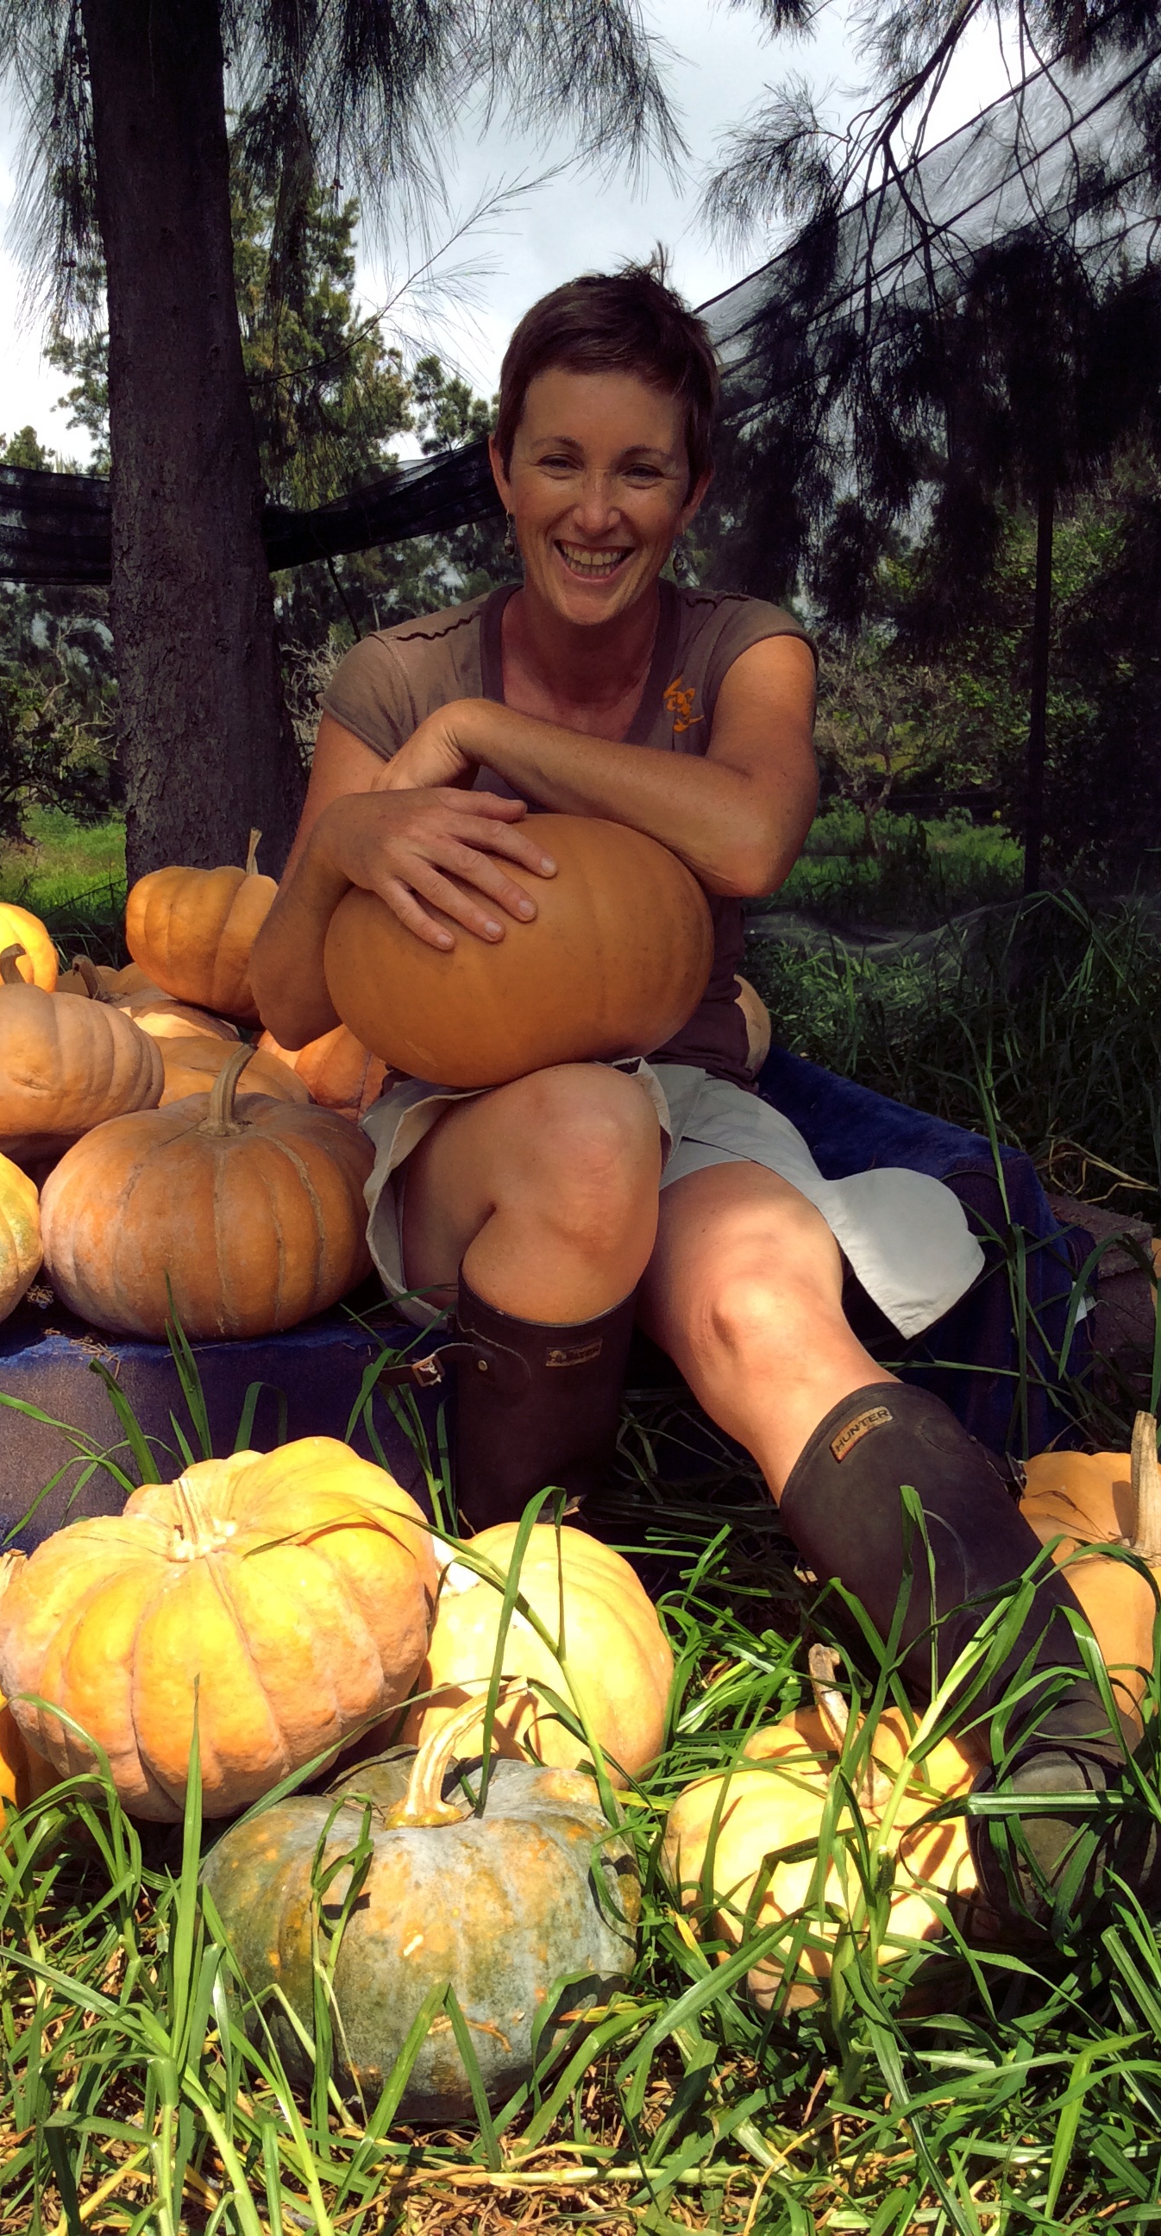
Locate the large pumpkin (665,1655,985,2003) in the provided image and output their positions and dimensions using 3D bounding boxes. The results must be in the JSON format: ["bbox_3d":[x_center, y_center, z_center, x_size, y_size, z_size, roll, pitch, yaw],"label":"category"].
[{"bbox_3d":[0.155,0.415,1.278,0.203,0.225,0.203,6,28,-1],"label":"large pumpkin"}]

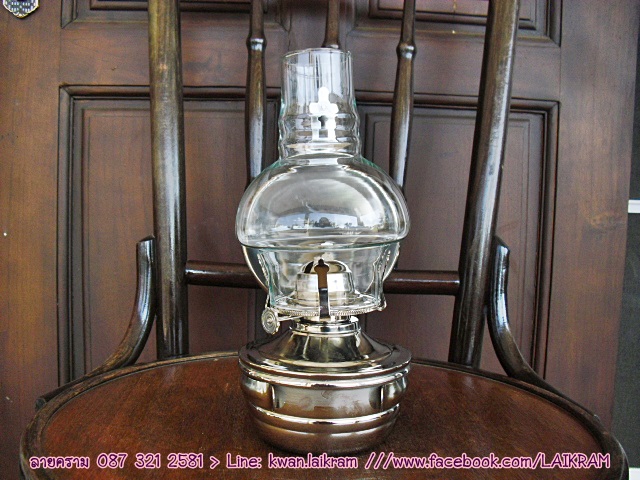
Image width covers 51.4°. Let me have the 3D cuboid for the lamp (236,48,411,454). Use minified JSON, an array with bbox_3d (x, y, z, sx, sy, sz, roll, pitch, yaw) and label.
[{"bbox_3d":[0.003,0.005,0.459,0.120,0.260,0.120,0,4,0],"label":"lamp"}]

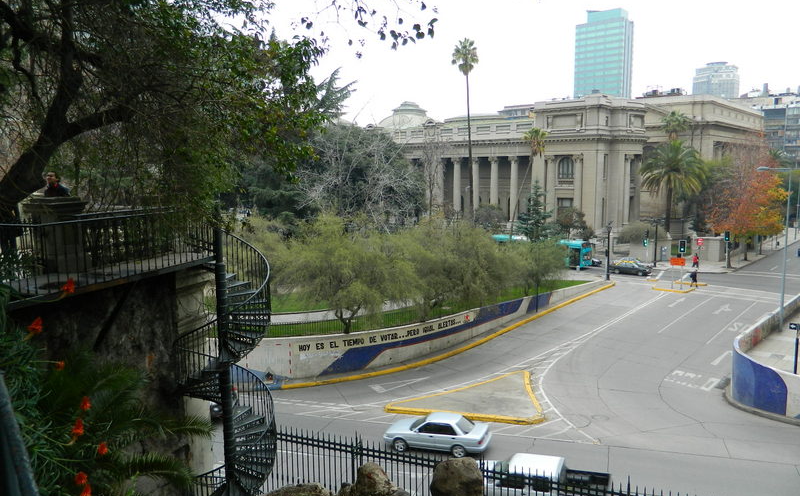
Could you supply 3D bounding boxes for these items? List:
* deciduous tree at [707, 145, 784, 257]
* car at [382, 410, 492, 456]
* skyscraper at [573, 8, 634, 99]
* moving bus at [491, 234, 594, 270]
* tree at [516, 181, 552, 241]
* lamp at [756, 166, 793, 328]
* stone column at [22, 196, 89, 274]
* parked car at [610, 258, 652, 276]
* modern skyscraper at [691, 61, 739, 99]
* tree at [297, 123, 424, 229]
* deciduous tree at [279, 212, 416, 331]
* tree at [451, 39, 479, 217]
[{"bbox_3d":[43.423,-5.366,72.562,8.200,14.000,8.200,6,9,43],"label":"deciduous tree"},{"bbox_3d":[1.576,7.653,24.155,4.300,1.385,1.670,1,7,13],"label":"car"},{"bbox_3d":[114.106,-77.653,325.307,26.640,101.500,15.810,5,8,38],"label":"skyscraper"},{"bbox_3d":[17.203,0.445,71.444,12.100,3.200,2.550,5,9,42],"label":"moving bus"},{"bbox_3d":[15.661,-2.405,66.355,4.500,10.734,4.500,-1,7,0],"label":"tree"},{"bbox_3d":[25.310,0.073,39.581,2.050,11.100,0.350,6,9,43],"label":"lamp"},{"bbox_3d":[-6.279,-0.245,10.427,0.930,1.330,0.930,-7,9,-42],"label":"stone column"},{"bbox_3d":[26.165,2.299,65.408,4.400,1.420,1.700,4,9,36],"label":"parked car"},{"bbox_3d":[228.002,-85.208,425.495,32.920,91.390,20.000,-4,7,-27],"label":"modern skyscraper"},{"bbox_3d":[-4.136,-4.447,58.451,13.000,16.300,12.000,-1,7,-6],"label":"tree"},{"bbox_3d":[-3.649,1.789,39.280,8.800,8.100,8.300,-3,7,-21],"label":"deciduous tree"},{"bbox_3d":[8.645,-12.688,76.265,3.600,28.882,3.600,-1,7,0],"label":"tree"}]

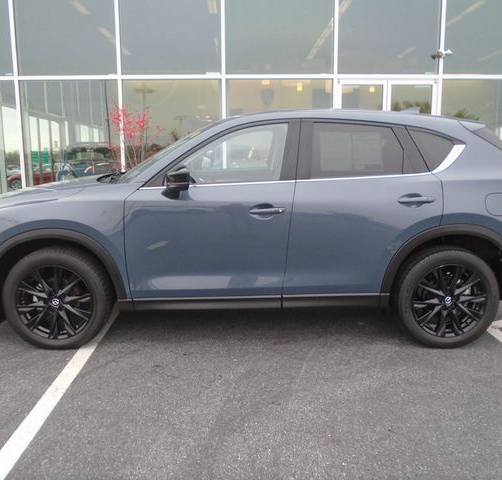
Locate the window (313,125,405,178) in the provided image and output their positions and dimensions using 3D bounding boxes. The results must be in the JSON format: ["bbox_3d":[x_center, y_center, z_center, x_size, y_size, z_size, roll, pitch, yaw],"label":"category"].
[{"bbox_3d":[0.720,-0.610,3.276,0.638,0.394,0.045,-1,-11,-2],"label":"window"}]

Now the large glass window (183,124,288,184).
[{"bbox_3d":[-0.149,-0.579,3.279,0.802,0.434,0.045,0,-11,0],"label":"large glass window"}]

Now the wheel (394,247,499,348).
[{"bbox_3d":[1.357,0.395,3.392,0.725,0.725,0.235,0,11,0],"label":"wheel"}]

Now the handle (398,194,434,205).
[{"bbox_3d":[1.092,-0.263,3.182,0.251,0.053,0.050,0,11,0],"label":"handle"}]

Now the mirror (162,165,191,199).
[{"bbox_3d":[-0.475,-0.369,3.090,0.170,0.223,0.230,0,11,0],"label":"mirror"}]

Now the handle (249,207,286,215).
[{"bbox_3d":[0.111,-0.195,3.185,0.241,0.057,0.050,0,11,0],"label":"handle"}]

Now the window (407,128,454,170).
[{"bbox_3d":[1.247,-0.607,3.297,0.321,0.307,0.040,-2,-11,-8],"label":"window"}]

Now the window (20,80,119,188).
[{"bbox_3d":[-3.409,-1.759,9.143,1.863,2.457,0.060,0,8,0],"label":"window"}]

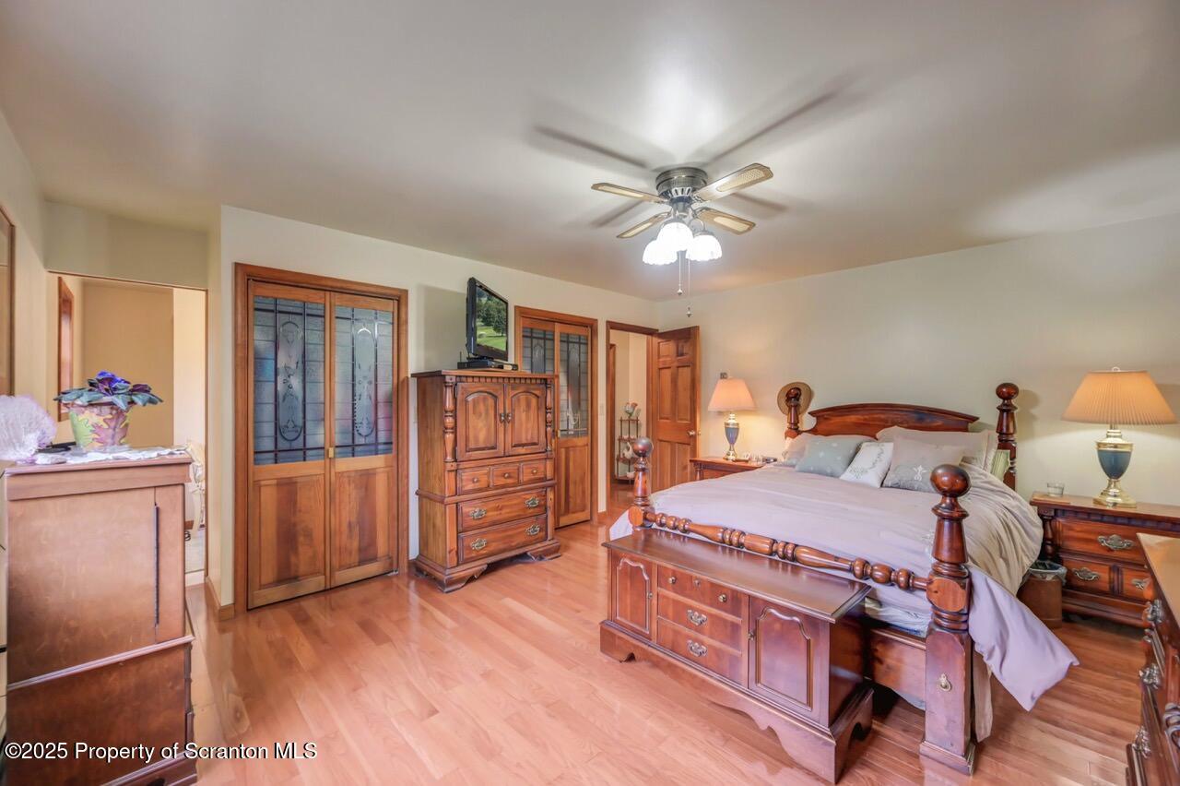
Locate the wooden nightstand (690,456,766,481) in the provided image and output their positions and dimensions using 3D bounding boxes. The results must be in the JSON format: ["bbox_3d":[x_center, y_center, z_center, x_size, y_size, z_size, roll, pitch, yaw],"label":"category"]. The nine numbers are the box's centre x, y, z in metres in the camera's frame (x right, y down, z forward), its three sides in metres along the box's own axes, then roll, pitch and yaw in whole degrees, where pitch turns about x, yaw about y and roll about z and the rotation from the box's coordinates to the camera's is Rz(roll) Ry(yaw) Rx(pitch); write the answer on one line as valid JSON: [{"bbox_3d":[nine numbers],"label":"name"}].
[{"bbox_3d":[1.372,0.992,4.374,0.410,0.675,0.680,0,0,-44],"label":"wooden nightstand"}]

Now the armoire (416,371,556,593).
[{"bbox_3d":[-0.801,0.593,3.593,1.000,1.475,0.630,0,0,-44],"label":"armoire"}]

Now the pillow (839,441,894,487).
[{"bbox_3d":[1.982,0.502,3.220,0.120,0.320,0.310,32,-6,-15],"label":"pillow"}]

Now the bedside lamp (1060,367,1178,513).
[{"bbox_3d":[3.043,0.250,2.650,0.440,0.800,0.440,0,0,-44],"label":"bedside lamp"}]

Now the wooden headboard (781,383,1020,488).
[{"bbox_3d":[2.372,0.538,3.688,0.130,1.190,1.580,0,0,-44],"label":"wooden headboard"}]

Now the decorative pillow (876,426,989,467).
[{"bbox_3d":[2.382,0.447,3.232,0.670,0.450,0.170,0,-30,46],"label":"decorative pillow"}]

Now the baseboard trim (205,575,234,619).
[{"bbox_3d":[-2.374,1.289,2.945,0.100,0.085,0.700,0,0,-44],"label":"baseboard trim"}]

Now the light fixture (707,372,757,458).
[{"bbox_3d":[1.373,0.251,4.447,0.440,0.810,0.440,0,0,-44],"label":"light fixture"}]

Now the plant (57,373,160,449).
[{"bbox_3d":[-1.747,0.072,1.677,0.260,0.285,0.260,0,0,-44],"label":"plant"}]

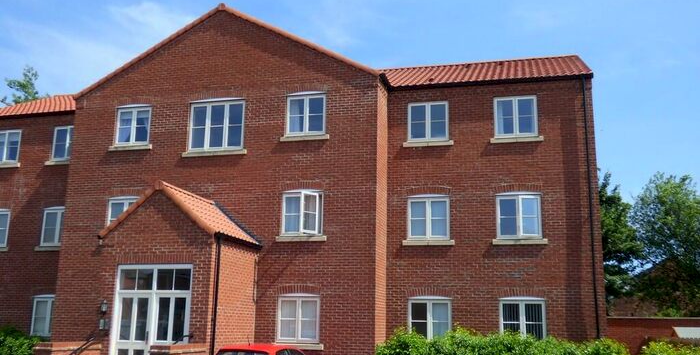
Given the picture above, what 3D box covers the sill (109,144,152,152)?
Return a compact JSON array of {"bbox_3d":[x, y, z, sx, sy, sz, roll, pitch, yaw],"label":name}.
[{"bbox_3d":[-6.468,-0.850,19.747,1.380,0.140,0.170,-2,-13,15],"label":"sill"}]

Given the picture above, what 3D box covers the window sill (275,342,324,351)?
[{"bbox_3d":[-1.340,4.360,17.172,1.380,0.140,0.170,-2,-13,15],"label":"window sill"}]

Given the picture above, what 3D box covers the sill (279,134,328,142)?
[{"bbox_3d":[-1.225,-1.058,18.346,1.378,0.140,0.160,-2,-13,14],"label":"sill"}]

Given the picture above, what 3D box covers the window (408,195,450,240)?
[{"bbox_3d":[2.190,1.108,18.406,1.141,1.248,0.100,-2,-13,14],"label":"window"}]

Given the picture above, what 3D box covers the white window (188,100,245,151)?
[{"bbox_3d":[-3.831,-1.476,19.239,1.696,1.385,0.100,-2,-13,15],"label":"white window"}]

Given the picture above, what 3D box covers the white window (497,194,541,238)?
[{"bbox_3d":[4.519,1.012,17.787,1.138,1.248,0.140,-2,-13,14],"label":"white window"}]

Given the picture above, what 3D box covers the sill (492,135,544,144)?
[{"bbox_3d":[4.521,-1.028,18.155,1.415,0.150,0.160,-2,-13,15],"label":"sill"}]

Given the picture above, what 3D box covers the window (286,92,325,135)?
[{"bbox_3d":[-1.222,-1.732,18.592,1.138,1.147,0.100,-2,-13,15],"label":"window"}]

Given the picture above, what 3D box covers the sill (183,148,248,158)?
[{"bbox_3d":[-3.842,-0.652,18.974,1.950,0.140,0.170,-2,-13,15],"label":"sill"}]

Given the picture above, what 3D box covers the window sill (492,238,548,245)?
[{"bbox_3d":[4.481,1.714,17.559,1.393,0.140,0.160,-2,-13,14],"label":"window sill"}]

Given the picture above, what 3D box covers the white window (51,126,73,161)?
[{"bbox_3d":[-9.260,-1.138,21.969,1.138,1.147,0.100,-2,-13,15],"label":"white window"}]

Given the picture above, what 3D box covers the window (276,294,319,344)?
[{"bbox_3d":[-1.330,3.695,17.381,1.138,1.147,0.100,-2,-13,15],"label":"window"}]

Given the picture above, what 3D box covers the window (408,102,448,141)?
[{"bbox_3d":[2.236,-1.561,18.940,1.150,1.150,0.120,-2,-13,15],"label":"window"}]

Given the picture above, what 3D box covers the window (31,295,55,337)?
[{"bbox_3d":[-9.387,4.327,20.868,1.150,1.250,0.120,-2,-13,15],"label":"window"}]

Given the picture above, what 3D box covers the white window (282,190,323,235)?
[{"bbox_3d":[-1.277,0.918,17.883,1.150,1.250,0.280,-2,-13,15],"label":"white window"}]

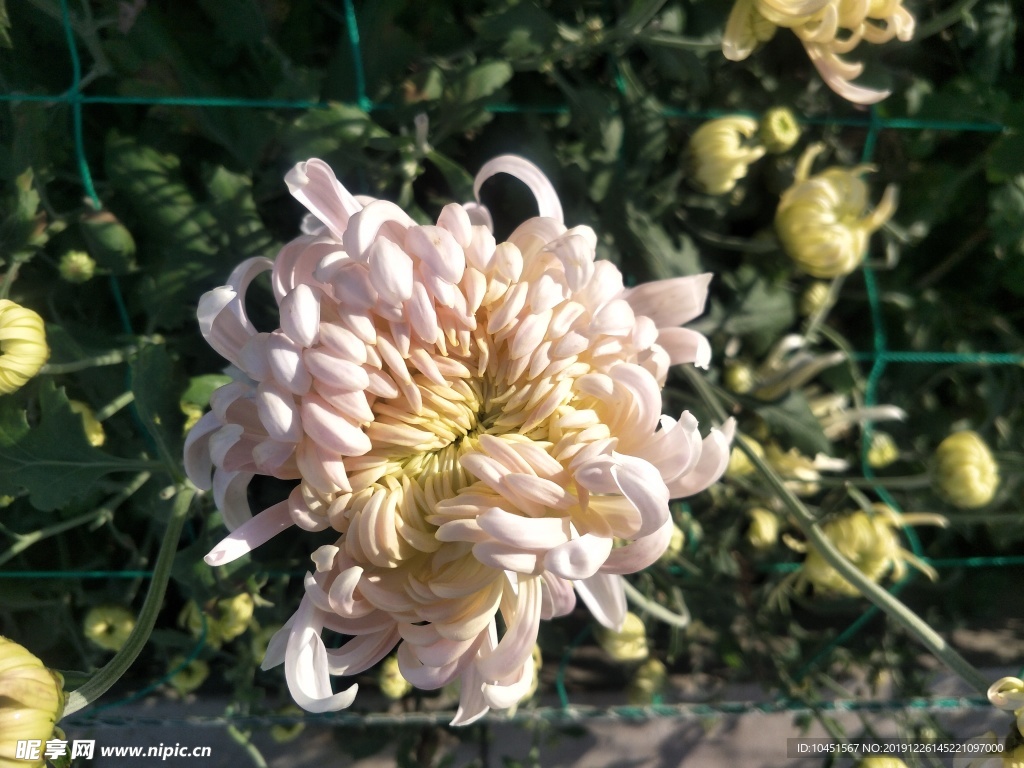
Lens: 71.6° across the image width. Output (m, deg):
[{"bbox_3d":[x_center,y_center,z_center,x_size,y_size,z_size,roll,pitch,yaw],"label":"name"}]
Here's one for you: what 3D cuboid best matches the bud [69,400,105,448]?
[{"bbox_3d":[-0.210,0.019,0.350,0.019,0.021,0.019,0,30,0],"label":"bud"}]

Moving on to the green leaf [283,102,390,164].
[{"bbox_3d":[-0.088,-0.128,0.360,0.053,0.012,0.034,-4,60,-2],"label":"green leaf"}]

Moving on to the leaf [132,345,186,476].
[{"bbox_3d":[-0.160,0.012,0.320,0.023,0.059,0.013,-15,18,-6],"label":"leaf"}]

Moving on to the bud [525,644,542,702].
[{"bbox_3d":[0.005,0.163,0.400,0.026,0.029,0.026,0,45,0],"label":"bud"}]

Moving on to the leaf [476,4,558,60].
[{"bbox_3d":[0.003,-0.208,0.420,0.049,0.033,0.024,0,32,0],"label":"leaf"}]

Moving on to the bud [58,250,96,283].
[{"bbox_3d":[-0.239,-0.065,0.390,0.020,0.018,0.019,0,60,0],"label":"bud"}]

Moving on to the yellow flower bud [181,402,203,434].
[{"bbox_3d":[-0.166,0.018,0.370,0.017,0.019,0.017,0,45,0],"label":"yellow flower bud"}]

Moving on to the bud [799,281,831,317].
[{"bbox_3d":[0.153,-0.043,0.360,0.017,0.018,0.017,0,30,0],"label":"bud"}]

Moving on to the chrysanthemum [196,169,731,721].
[{"bbox_3d":[-0.018,0.019,0.245,0.186,0.188,0.115,0,-14,0],"label":"chrysanthemum"}]

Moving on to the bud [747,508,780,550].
[{"bbox_3d":[0.135,0.077,0.380,0.018,0.022,0.018,0,30,0],"label":"bud"}]

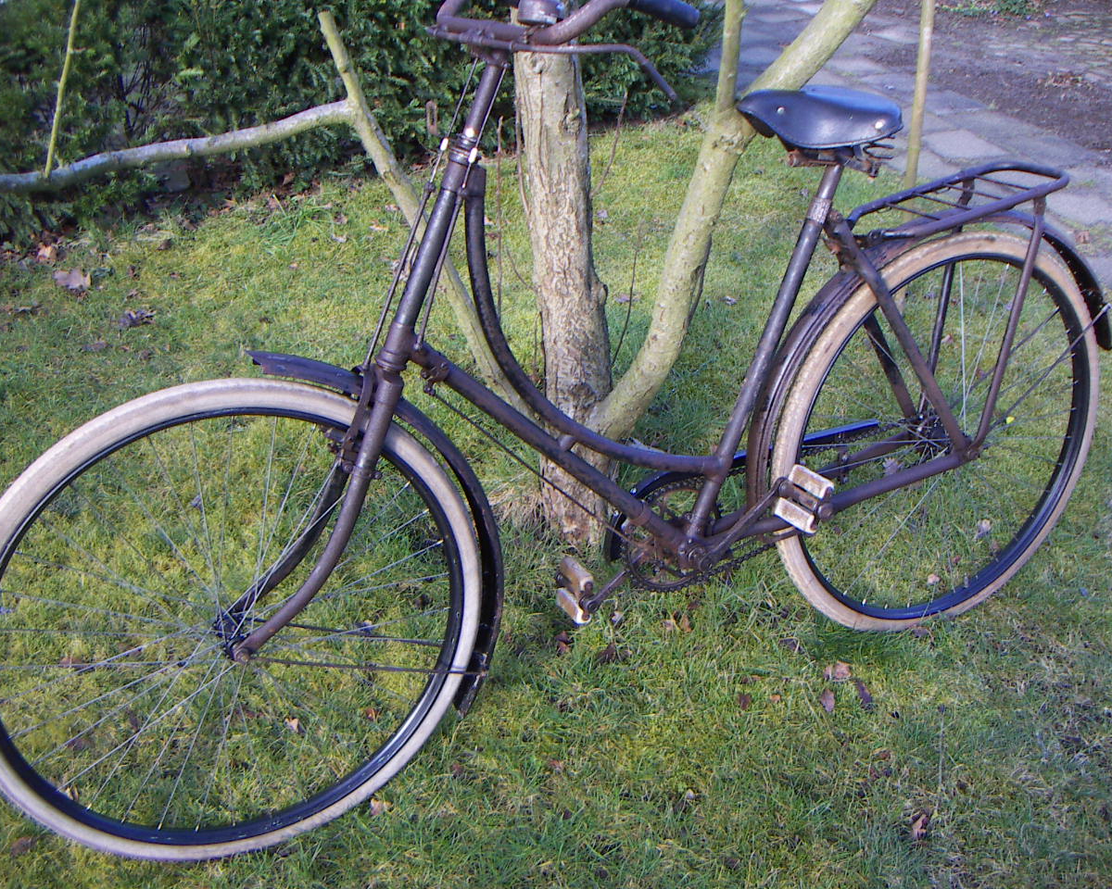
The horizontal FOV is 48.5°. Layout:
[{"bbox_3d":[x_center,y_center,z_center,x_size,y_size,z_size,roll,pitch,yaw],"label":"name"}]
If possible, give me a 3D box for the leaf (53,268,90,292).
[{"bbox_3d":[-1.492,-0.509,3.798,0.108,0.042,0.125,-9,30,-13],"label":"leaf"}]

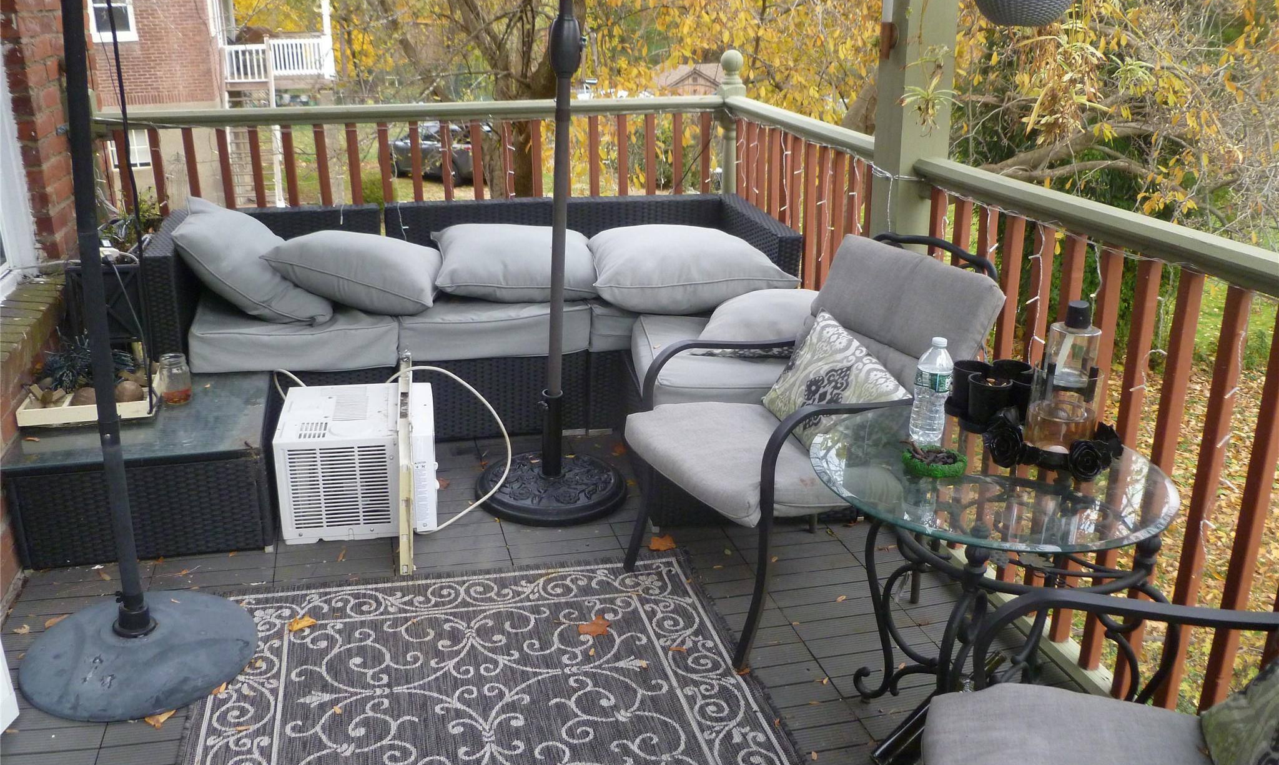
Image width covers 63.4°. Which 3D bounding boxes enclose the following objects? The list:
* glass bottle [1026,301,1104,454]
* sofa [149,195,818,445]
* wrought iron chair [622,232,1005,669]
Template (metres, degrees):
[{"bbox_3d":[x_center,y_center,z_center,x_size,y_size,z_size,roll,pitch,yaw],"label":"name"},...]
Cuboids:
[{"bbox_3d":[0.822,-0.013,1.966,0.135,0.268,0.135,-5,20,-15],"label":"glass bottle"},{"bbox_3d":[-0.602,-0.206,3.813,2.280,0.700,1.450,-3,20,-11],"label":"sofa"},{"bbox_3d":[0.422,0.127,2.642,0.750,0.880,0.580,-9,22,-26],"label":"wrought iron chair"}]

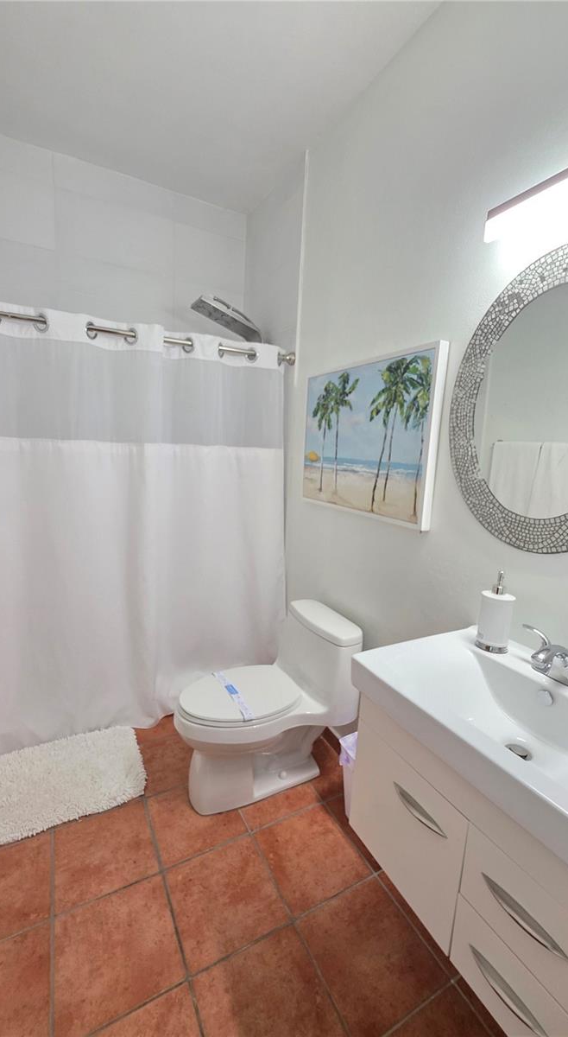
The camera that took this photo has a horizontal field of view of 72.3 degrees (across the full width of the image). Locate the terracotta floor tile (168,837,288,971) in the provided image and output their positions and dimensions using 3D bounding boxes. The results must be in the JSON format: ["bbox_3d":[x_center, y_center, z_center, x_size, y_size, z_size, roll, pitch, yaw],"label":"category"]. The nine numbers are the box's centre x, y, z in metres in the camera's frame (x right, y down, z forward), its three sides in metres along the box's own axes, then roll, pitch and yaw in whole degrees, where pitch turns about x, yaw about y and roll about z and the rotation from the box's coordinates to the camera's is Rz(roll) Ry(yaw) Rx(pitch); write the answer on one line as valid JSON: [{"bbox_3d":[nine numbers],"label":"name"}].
[{"bbox_3d":[-0.184,1.180,1.218,0.303,0.010,0.303,-3,11,-28],"label":"terracotta floor tile"}]

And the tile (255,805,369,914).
[{"bbox_3d":[0.085,1.184,1.383,0.302,0.010,0.302,-1,9,-29],"label":"tile"}]

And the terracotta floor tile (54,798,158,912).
[{"bbox_3d":[-0.614,1.149,1.350,0.302,0.010,0.302,-1,9,-29],"label":"terracotta floor tile"}]

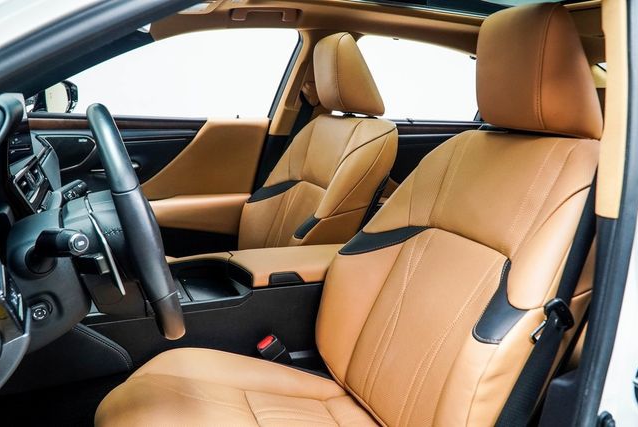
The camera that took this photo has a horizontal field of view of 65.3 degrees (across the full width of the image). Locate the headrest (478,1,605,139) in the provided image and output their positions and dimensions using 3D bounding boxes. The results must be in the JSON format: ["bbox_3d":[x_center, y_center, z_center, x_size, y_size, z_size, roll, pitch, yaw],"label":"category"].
[{"bbox_3d":[0.450,-0.299,1.056,0.160,0.235,0.260,2,11,-25],"label":"headrest"}]

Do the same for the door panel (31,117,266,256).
[{"bbox_3d":[-0.641,-0.069,1.801,0.960,0.580,0.120,-2,12,-24],"label":"door panel"}]

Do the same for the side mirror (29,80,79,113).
[{"bbox_3d":[-1.003,-0.422,1.893,0.130,0.155,0.230,2,11,-7],"label":"side mirror"}]

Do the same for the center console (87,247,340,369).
[{"bbox_3d":[-0.193,0.250,1.311,0.850,0.280,0.250,-2,12,-24],"label":"center console"}]

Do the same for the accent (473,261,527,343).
[{"bbox_3d":[0.322,0.151,0.867,0.075,0.145,0.115,23,1,-27],"label":"accent"}]

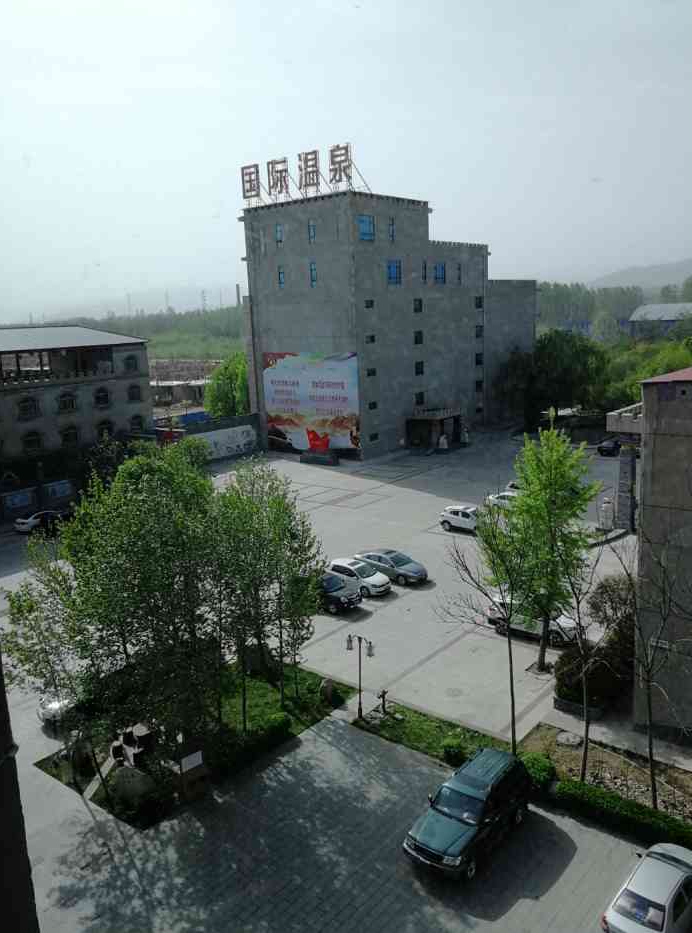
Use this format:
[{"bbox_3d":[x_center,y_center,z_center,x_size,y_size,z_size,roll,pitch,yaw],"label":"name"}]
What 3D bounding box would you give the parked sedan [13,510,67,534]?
[{"bbox_3d":[-24.151,4.025,58.472,1.800,1.470,4.600,8,16,42],"label":"parked sedan"}]

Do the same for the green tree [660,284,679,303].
[{"bbox_3d":[144.134,-68.764,324.268,8.500,20.000,8.500,-3,12,0],"label":"green tree"}]

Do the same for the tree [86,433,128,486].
[{"bbox_3d":[-23.217,-0.831,70.552,4.000,6.000,4.000,-3,12,0],"label":"tree"}]

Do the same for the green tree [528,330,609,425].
[{"bbox_3d":[30.004,-11.783,98.144,10.800,12.600,9.500,-3,11,0],"label":"green tree"}]

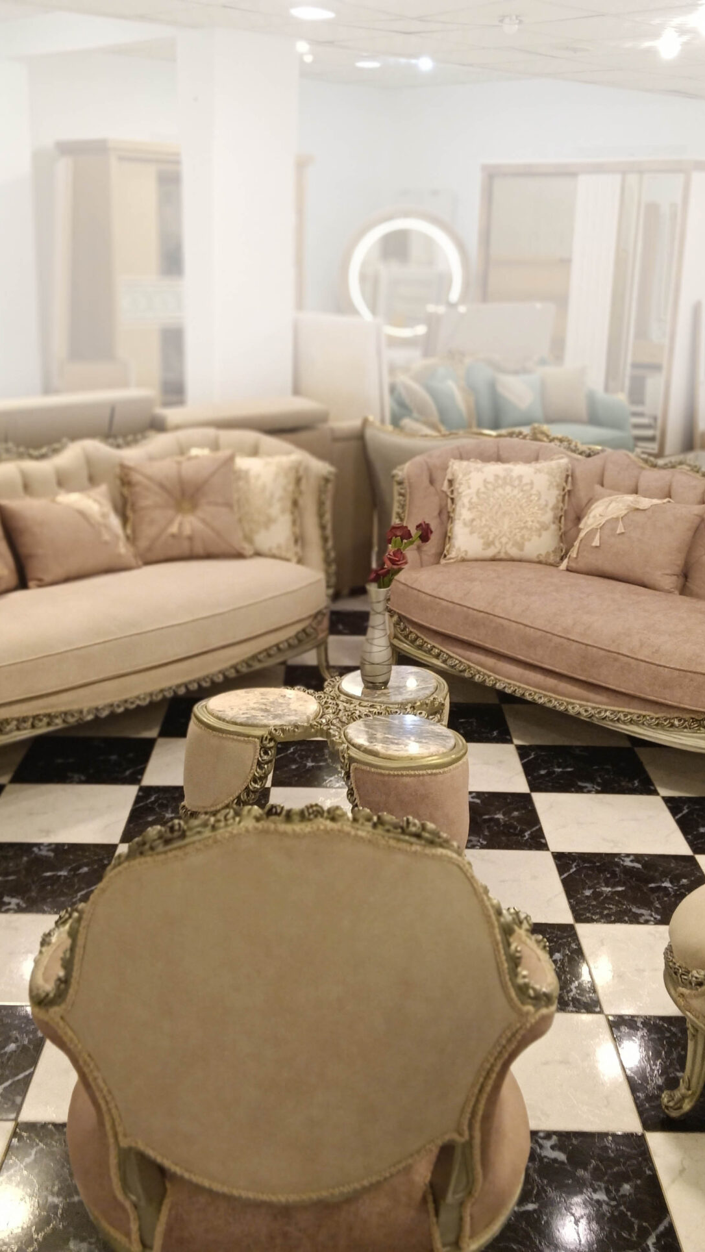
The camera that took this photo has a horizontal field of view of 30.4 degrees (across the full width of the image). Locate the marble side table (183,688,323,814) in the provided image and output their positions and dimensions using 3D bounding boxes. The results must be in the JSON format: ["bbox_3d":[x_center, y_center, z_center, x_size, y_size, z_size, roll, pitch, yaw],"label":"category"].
[{"bbox_3d":[-0.277,0.429,3.659,0.369,0.410,0.369,1,16,-1],"label":"marble side table"}]

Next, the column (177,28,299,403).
[{"bbox_3d":[-0.629,-1.870,7.212,0.535,2.572,0.321,-13,22,-39],"label":"column"}]

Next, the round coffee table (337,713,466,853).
[{"bbox_3d":[0.135,0.486,3.357,0.315,0.400,0.315,1,17,0],"label":"round coffee table"}]

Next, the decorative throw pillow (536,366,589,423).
[{"bbox_3d":[1.426,-1.562,8.750,0.370,0.400,0.140,3,-1,4],"label":"decorative throw pillow"}]

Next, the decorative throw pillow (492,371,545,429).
[{"bbox_3d":[1.164,-1.572,9.057,0.400,0.400,0.140,3,1,6],"label":"decorative throw pillow"}]

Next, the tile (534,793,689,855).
[{"bbox_3d":[0.772,0.597,3.919,0.410,0.010,0.410,1,16,-1],"label":"tile"}]

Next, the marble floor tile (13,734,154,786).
[{"bbox_3d":[-0.851,0.432,4.140,0.400,0.010,0.390,1,17,-1],"label":"marble floor tile"}]

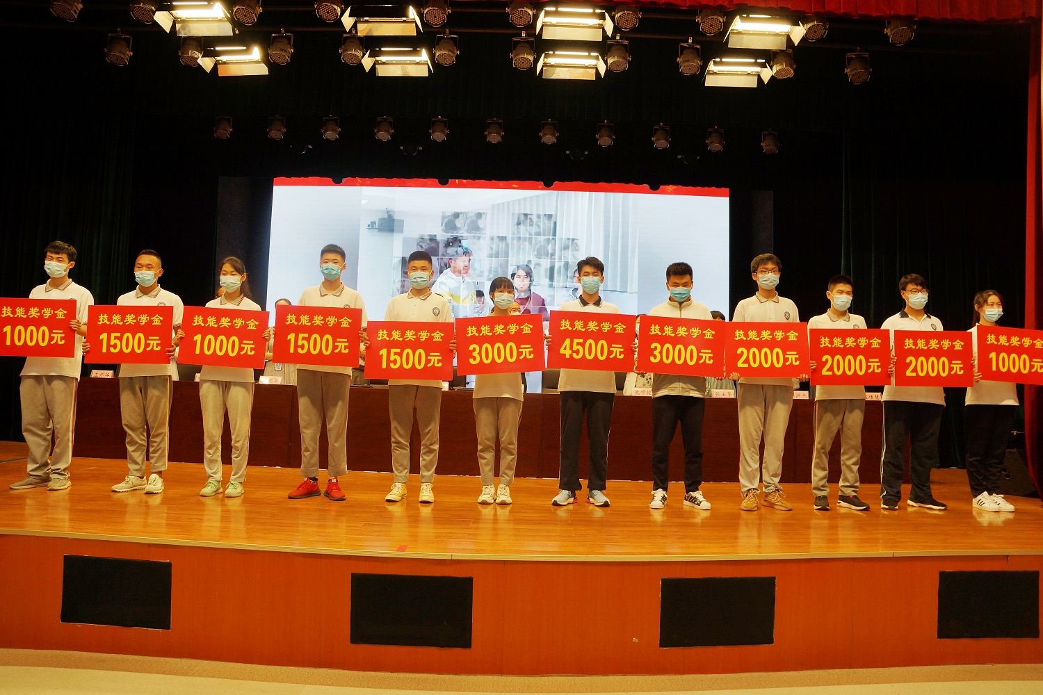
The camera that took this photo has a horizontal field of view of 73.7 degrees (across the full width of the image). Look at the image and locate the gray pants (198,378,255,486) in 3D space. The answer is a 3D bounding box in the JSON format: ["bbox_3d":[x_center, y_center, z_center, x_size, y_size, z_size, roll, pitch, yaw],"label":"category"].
[{"bbox_3d":[-2.110,0.549,4.980,0.370,0.850,0.260,2,-2,0],"label":"gray pants"}]

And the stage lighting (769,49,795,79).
[{"bbox_3d":[2.675,-2.937,7.168,0.270,0.300,0.240,2,-1,0],"label":"stage lighting"}]

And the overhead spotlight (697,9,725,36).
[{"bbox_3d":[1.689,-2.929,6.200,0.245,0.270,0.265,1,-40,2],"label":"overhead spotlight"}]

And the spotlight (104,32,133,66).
[{"bbox_3d":[-4.202,-3.107,7.250,0.270,0.300,0.240,2,-1,0],"label":"spotlight"}]

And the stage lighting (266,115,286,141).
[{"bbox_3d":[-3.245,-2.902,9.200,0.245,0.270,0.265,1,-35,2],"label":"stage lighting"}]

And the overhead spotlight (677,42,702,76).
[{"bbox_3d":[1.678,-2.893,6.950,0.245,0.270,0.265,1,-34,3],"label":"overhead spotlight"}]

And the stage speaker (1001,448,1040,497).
[{"bbox_3d":[4.330,1.080,6.080,0.520,0.400,0.420,3,-2,-30],"label":"stage speaker"}]

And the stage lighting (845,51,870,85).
[{"bbox_3d":[3.460,-2.883,7.158,0.270,0.300,0.240,2,-1,0],"label":"stage lighting"}]

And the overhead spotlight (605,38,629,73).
[{"bbox_3d":[0.990,-3.017,7.188,0.270,0.300,0.240,2,-1,0],"label":"overhead spotlight"}]

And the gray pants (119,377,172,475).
[{"bbox_3d":[-2.730,0.529,5.051,0.390,0.840,0.270,2,-1,8],"label":"gray pants"}]

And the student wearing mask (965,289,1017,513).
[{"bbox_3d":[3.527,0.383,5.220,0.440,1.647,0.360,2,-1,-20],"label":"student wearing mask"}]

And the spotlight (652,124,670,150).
[{"bbox_3d":[1.979,-2.988,9.876,0.270,0.300,0.240,2,-1,0],"label":"spotlight"}]

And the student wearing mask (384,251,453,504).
[{"bbox_3d":[-0.719,0.200,4.870,0.500,1.750,0.400,2,-2,0],"label":"student wearing mask"}]

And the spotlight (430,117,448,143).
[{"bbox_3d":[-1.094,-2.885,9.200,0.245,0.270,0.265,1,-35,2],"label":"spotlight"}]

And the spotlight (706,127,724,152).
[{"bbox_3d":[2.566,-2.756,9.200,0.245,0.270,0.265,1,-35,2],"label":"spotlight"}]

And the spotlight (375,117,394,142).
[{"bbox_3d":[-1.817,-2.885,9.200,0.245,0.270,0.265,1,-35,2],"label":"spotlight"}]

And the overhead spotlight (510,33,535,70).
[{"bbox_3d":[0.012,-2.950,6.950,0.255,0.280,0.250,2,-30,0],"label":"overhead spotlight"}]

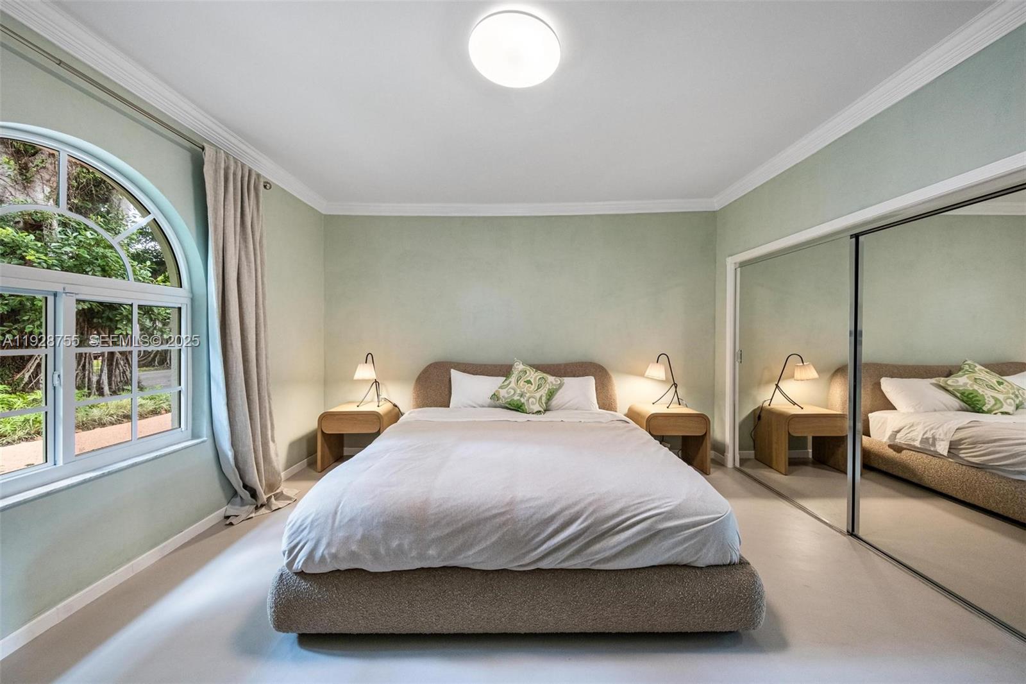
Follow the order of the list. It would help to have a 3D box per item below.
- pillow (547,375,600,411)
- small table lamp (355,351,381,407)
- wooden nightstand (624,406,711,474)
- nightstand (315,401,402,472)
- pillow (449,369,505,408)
[{"bbox_3d":[0.452,0.485,3.230,0.670,0.370,0.180,0,-22,0],"label":"pillow"},{"bbox_3d":[-1.468,0.390,3.480,0.230,0.530,0.360,0,1,5],"label":"small table lamp"},{"bbox_3d":[1.523,0.934,3.365,0.600,0.560,0.440,0,1,0],"label":"wooden nightstand"},{"bbox_3d":[-1.515,0.934,3.415,0.610,0.560,0.440,0,1,0],"label":"nightstand"},{"bbox_3d":[-0.250,0.455,3.235,0.670,0.390,0.180,0,-22,0],"label":"pillow"}]

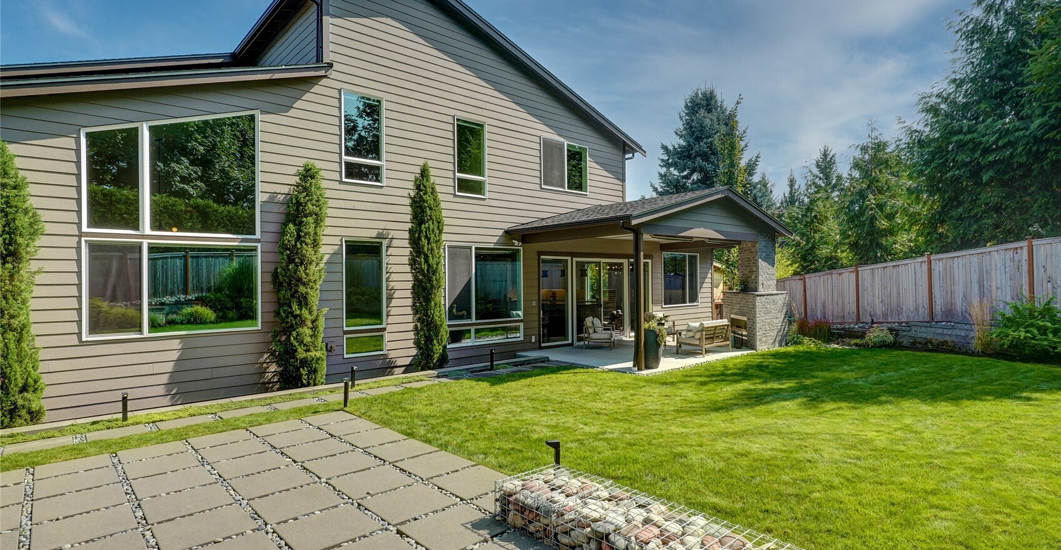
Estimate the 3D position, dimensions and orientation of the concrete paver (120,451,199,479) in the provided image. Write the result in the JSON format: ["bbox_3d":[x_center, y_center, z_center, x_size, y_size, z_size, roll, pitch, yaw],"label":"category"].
[{"bbox_3d":[-3.922,2.047,5.649,0.605,0.055,0.605,0,-1,-43],"label":"concrete paver"}]

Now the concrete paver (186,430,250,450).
[{"bbox_3d":[-3.841,2.050,6.548,0.605,0.050,0.605,0,-2,-42],"label":"concrete paver"}]

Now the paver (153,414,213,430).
[{"bbox_3d":[-4.833,2.090,7.421,0.605,0.050,0.605,0,-2,-42],"label":"paver"}]

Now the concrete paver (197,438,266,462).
[{"bbox_3d":[-3.379,2.029,6.044,0.605,0.050,0.605,0,-2,-42],"label":"concrete paver"}]

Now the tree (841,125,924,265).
[{"bbox_3d":[12.777,-2.002,19.551,2.900,7.000,2.900,-2,-2,33],"label":"tree"}]

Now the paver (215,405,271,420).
[{"bbox_3d":[-4.265,2.094,7.934,0.600,0.050,0.580,0,0,-42],"label":"paver"}]

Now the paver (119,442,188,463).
[{"bbox_3d":[-4.316,2.039,6.067,0.606,0.050,0.606,0,-2,-42],"label":"paver"}]

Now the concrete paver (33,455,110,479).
[{"bbox_3d":[-4.819,2.038,5.608,0.606,0.050,0.606,0,-2,-42],"label":"concrete paver"}]

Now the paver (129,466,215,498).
[{"bbox_3d":[-3.404,2.003,5.070,0.606,0.050,0.606,0,-2,-42],"label":"paver"}]

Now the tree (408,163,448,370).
[{"bbox_3d":[-2.169,-0.162,11.194,0.830,4.418,0.830,-1,0,0],"label":"tree"}]

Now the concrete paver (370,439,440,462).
[{"bbox_3d":[-1.439,1.989,5.950,0.606,0.050,0.606,0,-2,-42],"label":"concrete paver"}]

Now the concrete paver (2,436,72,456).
[{"bbox_3d":[-5.983,2.097,6.456,0.605,0.050,0.605,0,-2,-42],"label":"concrete paver"}]

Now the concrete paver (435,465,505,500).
[{"bbox_3d":[-0.538,1.990,5.050,0.605,0.055,0.605,0,-1,-43],"label":"concrete paver"}]

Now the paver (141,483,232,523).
[{"bbox_3d":[-2.998,2.019,4.643,0.605,0.055,0.605,0,-1,-43],"label":"paver"}]

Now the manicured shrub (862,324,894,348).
[{"bbox_3d":[9.594,1.689,14.600,0.920,0.640,0.880,-1,-1,33],"label":"manicured shrub"}]

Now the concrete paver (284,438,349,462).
[{"bbox_3d":[-2.412,2.014,6.017,0.605,0.050,0.605,0,-2,-42],"label":"concrete paver"}]

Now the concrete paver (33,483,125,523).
[{"bbox_3d":[-3.907,2.001,4.610,0.606,0.050,0.606,0,-2,-42],"label":"concrete paver"}]

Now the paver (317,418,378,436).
[{"bbox_3d":[-2.385,2.047,7.061,0.605,0.055,0.605,0,-1,-43],"label":"paver"}]

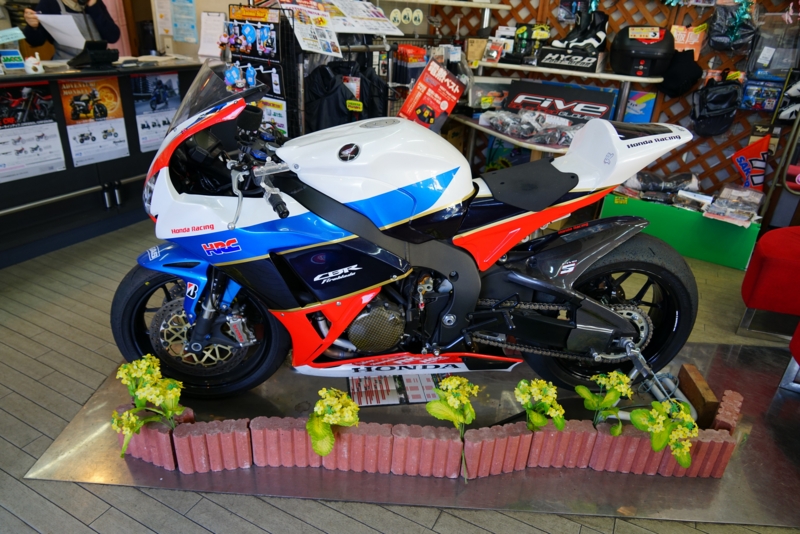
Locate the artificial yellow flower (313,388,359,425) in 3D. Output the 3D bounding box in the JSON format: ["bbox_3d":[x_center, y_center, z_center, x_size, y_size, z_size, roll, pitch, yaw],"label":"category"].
[{"bbox_3d":[-0.195,0.428,1.635,0.130,0.105,0.110,2,26,-4],"label":"artificial yellow flower"}]

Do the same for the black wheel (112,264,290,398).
[{"bbox_3d":[-0.680,0.203,1.857,0.600,0.600,0.120,0,26,-7],"label":"black wheel"}]

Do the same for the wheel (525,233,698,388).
[{"bbox_3d":[0.729,0.170,1.915,0.649,0.649,0.195,2,26,-4],"label":"wheel"}]

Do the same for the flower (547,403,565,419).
[{"bbox_3d":[0.490,0.451,1.676,0.056,0.045,0.050,3,26,-1],"label":"flower"}]

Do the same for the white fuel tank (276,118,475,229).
[{"bbox_3d":[-0.068,-0.310,1.641,0.585,0.295,0.360,2,26,-4],"label":"white fuel tank"}]

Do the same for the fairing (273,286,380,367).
[{"bbox_3d":[-0.235,0.191,1.684,0.330,0.305,0.125,2,26,-4],"label":"fairing"}]

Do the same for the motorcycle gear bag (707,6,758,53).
[{"bbox_3d":[2.039,-1.463,3.272,0.250,0.260,0.140,15,28,23],"label":"motorcycle gear bag"}]

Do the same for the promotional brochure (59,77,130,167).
[{"bbox_3d":[-1.692,-0.814,2.975,0.008,0.455,0.347,15,28,23],"label":"promotional brochure"}]

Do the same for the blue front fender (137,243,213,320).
[{"bbox_3d":[-0.661,0.029,1.757,0.340,0.240,0.190,1,26,-5],"label":"blue front fender"}]

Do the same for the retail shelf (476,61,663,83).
[{"bbox_3d":[1.210,-1.417,3.834,1.270,0.045,0.350,15,28,23],"label":"retail shelf"}]

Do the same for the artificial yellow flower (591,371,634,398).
[{"bbox_3d":[0.670,0.370,1.682,0.128,0.068,0.080,3,26,-1],"label":"artificial yellow flower"}]

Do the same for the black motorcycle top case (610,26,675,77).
[{"bbox_3d":[1.631,-1.441,3.573,0.385,0.295,0.360,15,28,23],"label":"black motorcycle top case"}]

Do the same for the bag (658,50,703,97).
[{"bbox_3d":[1.843,-1.272,3.506,0.255,0.275,0.120,15,28,23],"label":"bag"}]

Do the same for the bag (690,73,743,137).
[{"bbox_3d":[2.104,-1.085,3.575,0.275,0.380,0.170,15,28,23],"label":"bag"}]

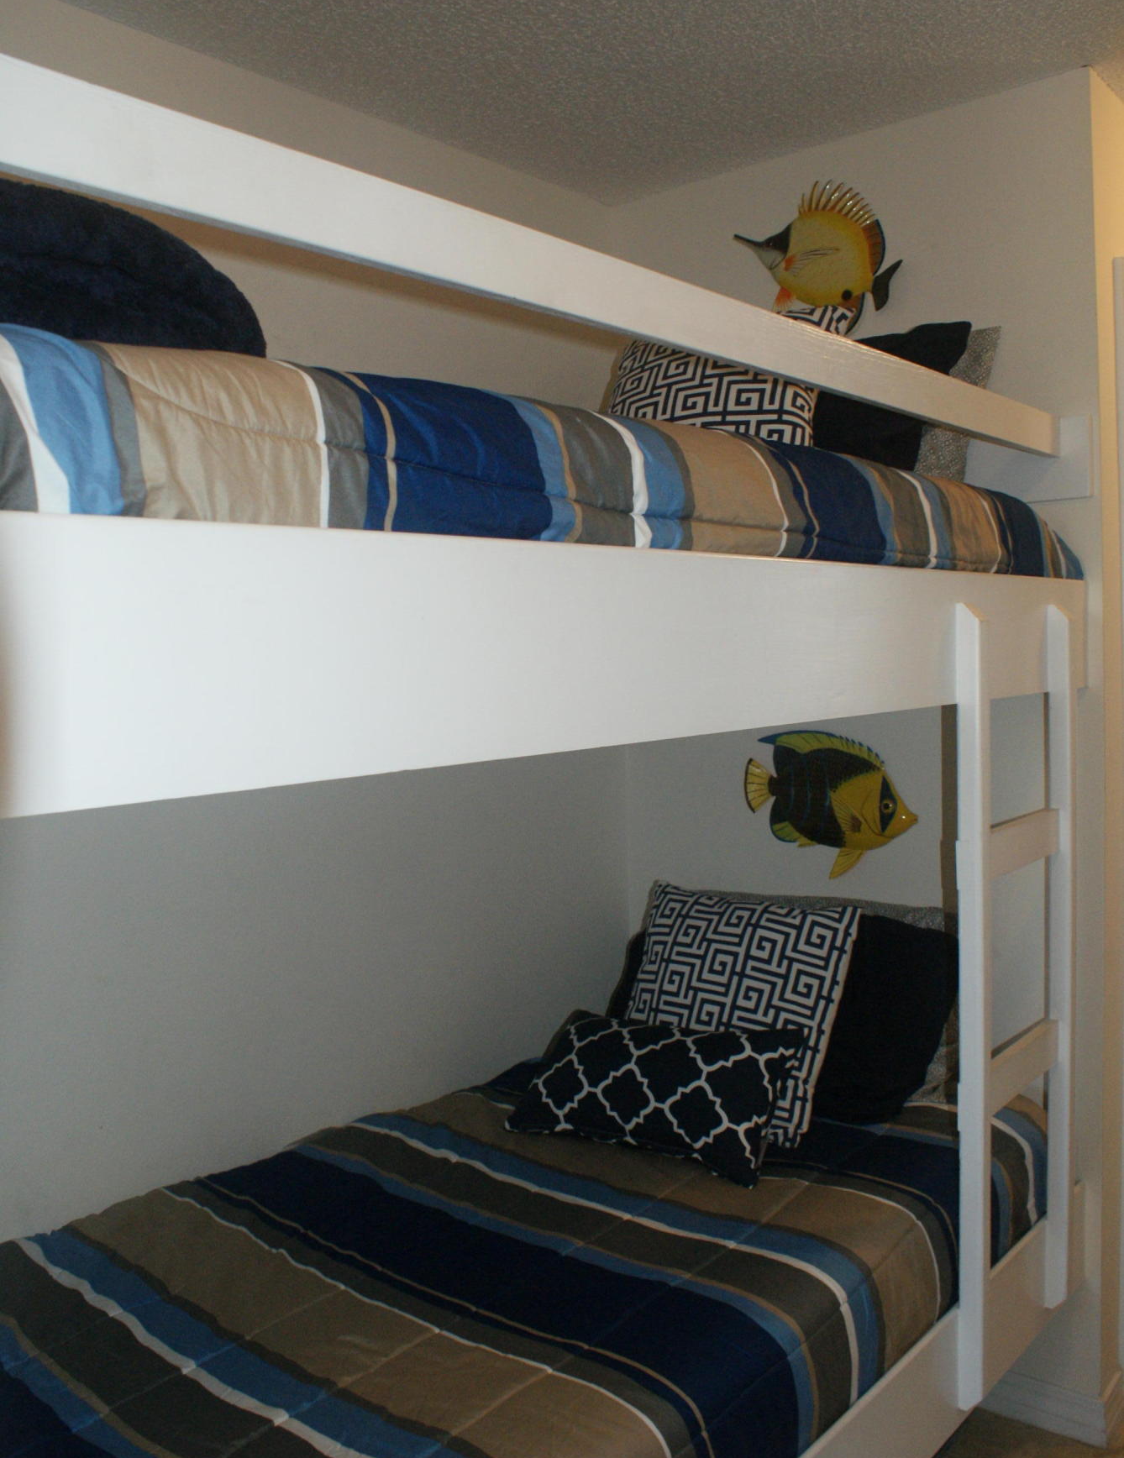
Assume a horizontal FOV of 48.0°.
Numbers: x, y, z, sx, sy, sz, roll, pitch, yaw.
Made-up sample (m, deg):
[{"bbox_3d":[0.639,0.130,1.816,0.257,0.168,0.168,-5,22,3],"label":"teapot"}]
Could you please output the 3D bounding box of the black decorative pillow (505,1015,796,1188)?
[{"bbox_3d":[0.148,0.591,2.123,0.480,0.120,0.280,-3,44,39],"label":"black decorative pillow"}]

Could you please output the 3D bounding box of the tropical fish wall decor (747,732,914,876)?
[{"bbox_3d":[0.520,0.149,2.471,0.380,0.294,0.050,1,5,41],"label":"tropical fish wall decor"}]

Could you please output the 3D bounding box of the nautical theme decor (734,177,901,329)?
[{"bbox_3d":[0.484,-0.888,2.411,0.365,0.306,0.050,1,5,41],"label":"nautical theme decor"}]

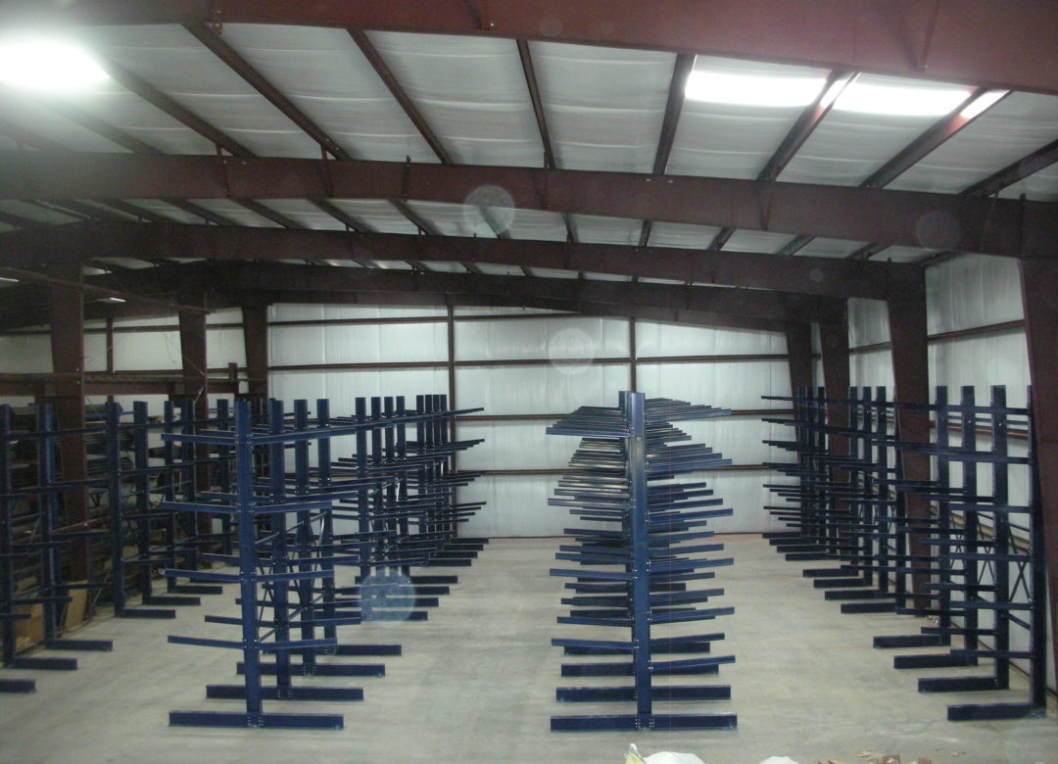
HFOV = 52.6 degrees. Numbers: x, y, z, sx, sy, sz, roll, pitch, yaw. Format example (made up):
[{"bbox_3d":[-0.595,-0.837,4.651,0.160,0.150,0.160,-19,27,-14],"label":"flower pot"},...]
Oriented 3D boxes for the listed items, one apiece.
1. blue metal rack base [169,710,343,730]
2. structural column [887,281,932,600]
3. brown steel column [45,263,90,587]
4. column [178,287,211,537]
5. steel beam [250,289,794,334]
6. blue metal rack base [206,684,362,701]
[{"bbox_3d":[-4.065,5.052,15.950,2.633,0.200,0.140,-1,0,6],"label":"blue metal rack base"},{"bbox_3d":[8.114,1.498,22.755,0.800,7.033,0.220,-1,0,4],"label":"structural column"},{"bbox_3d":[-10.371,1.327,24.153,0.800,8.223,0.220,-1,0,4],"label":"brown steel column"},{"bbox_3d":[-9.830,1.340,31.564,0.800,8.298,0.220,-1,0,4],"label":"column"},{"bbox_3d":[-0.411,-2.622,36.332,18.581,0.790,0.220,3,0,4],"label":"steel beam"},{"bbox_3d":[-3.997,5.088,17.500,2.597,0.200,0.140,-1,0,6],"label":"blue metal rack base"}]

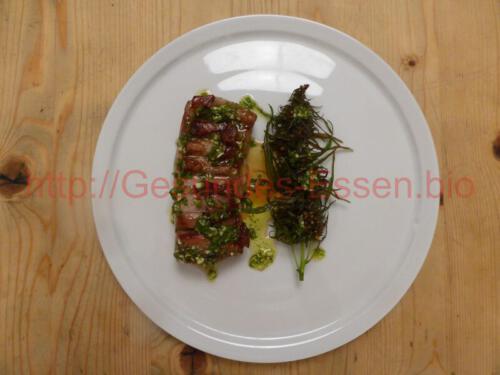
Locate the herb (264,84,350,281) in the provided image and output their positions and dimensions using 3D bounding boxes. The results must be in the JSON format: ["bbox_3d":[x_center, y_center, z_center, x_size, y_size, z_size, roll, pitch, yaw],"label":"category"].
[{"bbox_3d":[0.052,-0.004,0.325,0.075,0.032,0.174,1,88,0],"label":"herb"}]

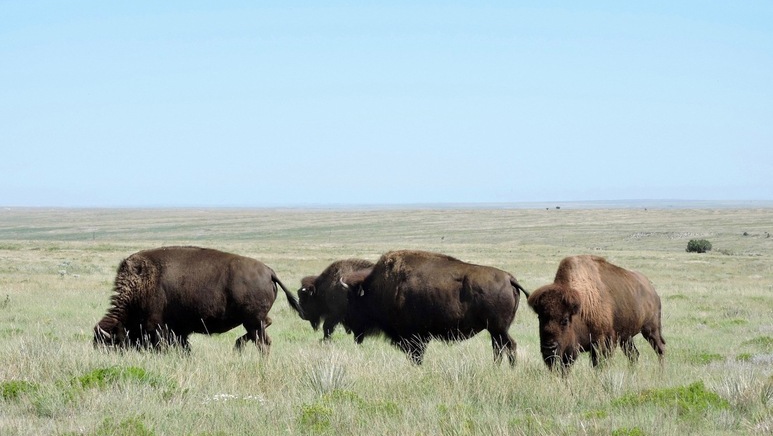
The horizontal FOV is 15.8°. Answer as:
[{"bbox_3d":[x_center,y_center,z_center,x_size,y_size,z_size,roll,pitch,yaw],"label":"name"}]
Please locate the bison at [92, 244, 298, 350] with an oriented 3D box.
[{"bbox_3d":[-2.674,1.210,39.500,2.900,1.600,0.900,0,0,5],"label":"bison"}]

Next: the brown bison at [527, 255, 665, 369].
[{"bbox_3d":[2.861,1.276,37.500,0.870,1.570,2.450,0,0,34],"label":"brown bison"}]

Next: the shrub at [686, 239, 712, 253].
[{"bbox_3d":[16.817,1.504,150.000,1.400,0.760,1.300,0,0,0],"label":"shrub"}]

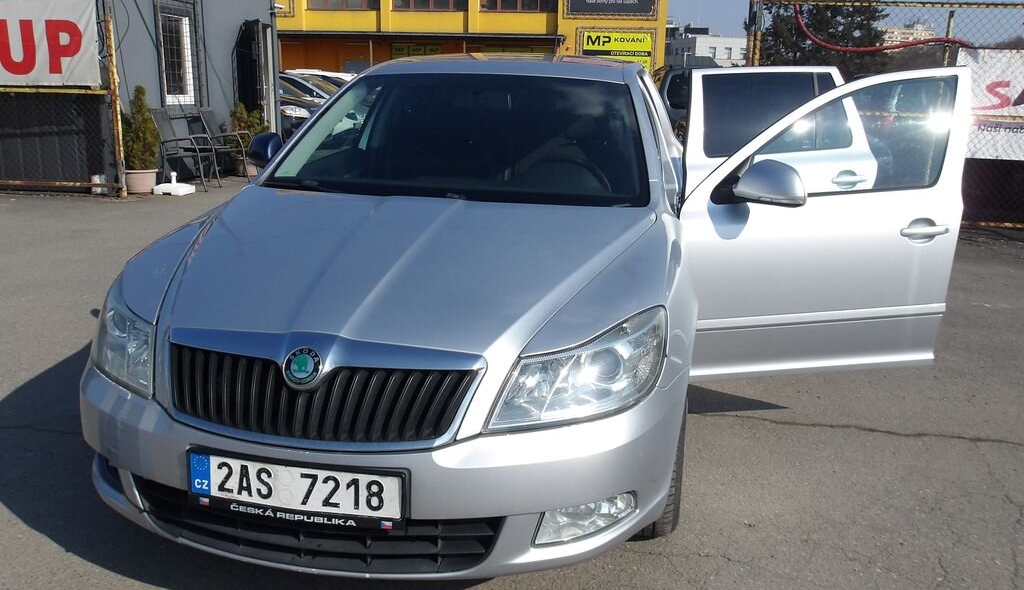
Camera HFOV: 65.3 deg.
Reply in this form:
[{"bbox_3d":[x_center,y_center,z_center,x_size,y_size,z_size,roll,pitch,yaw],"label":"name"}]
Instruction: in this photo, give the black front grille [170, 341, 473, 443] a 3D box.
[{"bbox_3d":[-0.483,0.232,1.867,0.785,0.165,0.150,4,17,11],"label":"black front grille"}]

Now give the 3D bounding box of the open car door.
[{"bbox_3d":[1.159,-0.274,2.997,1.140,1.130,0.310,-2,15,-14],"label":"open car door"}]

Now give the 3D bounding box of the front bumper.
[{"bbox_3d":[-0.448,0.404,2.081,1.740,0.415,0.580,4,17,11],"label":"front bumper"}]

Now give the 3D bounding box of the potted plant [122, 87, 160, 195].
[{"bbox_3d":[-4.212,-1.767,9.044,0.440,1.200,0.440,1,15,0],"label":"potted plant"}]

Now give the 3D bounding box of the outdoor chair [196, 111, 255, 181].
[{"bbox_3d":[-3.660,-1.988,10.567,0.660,0.880,0.560,4,15,9],"label":"outdoor chair"}]

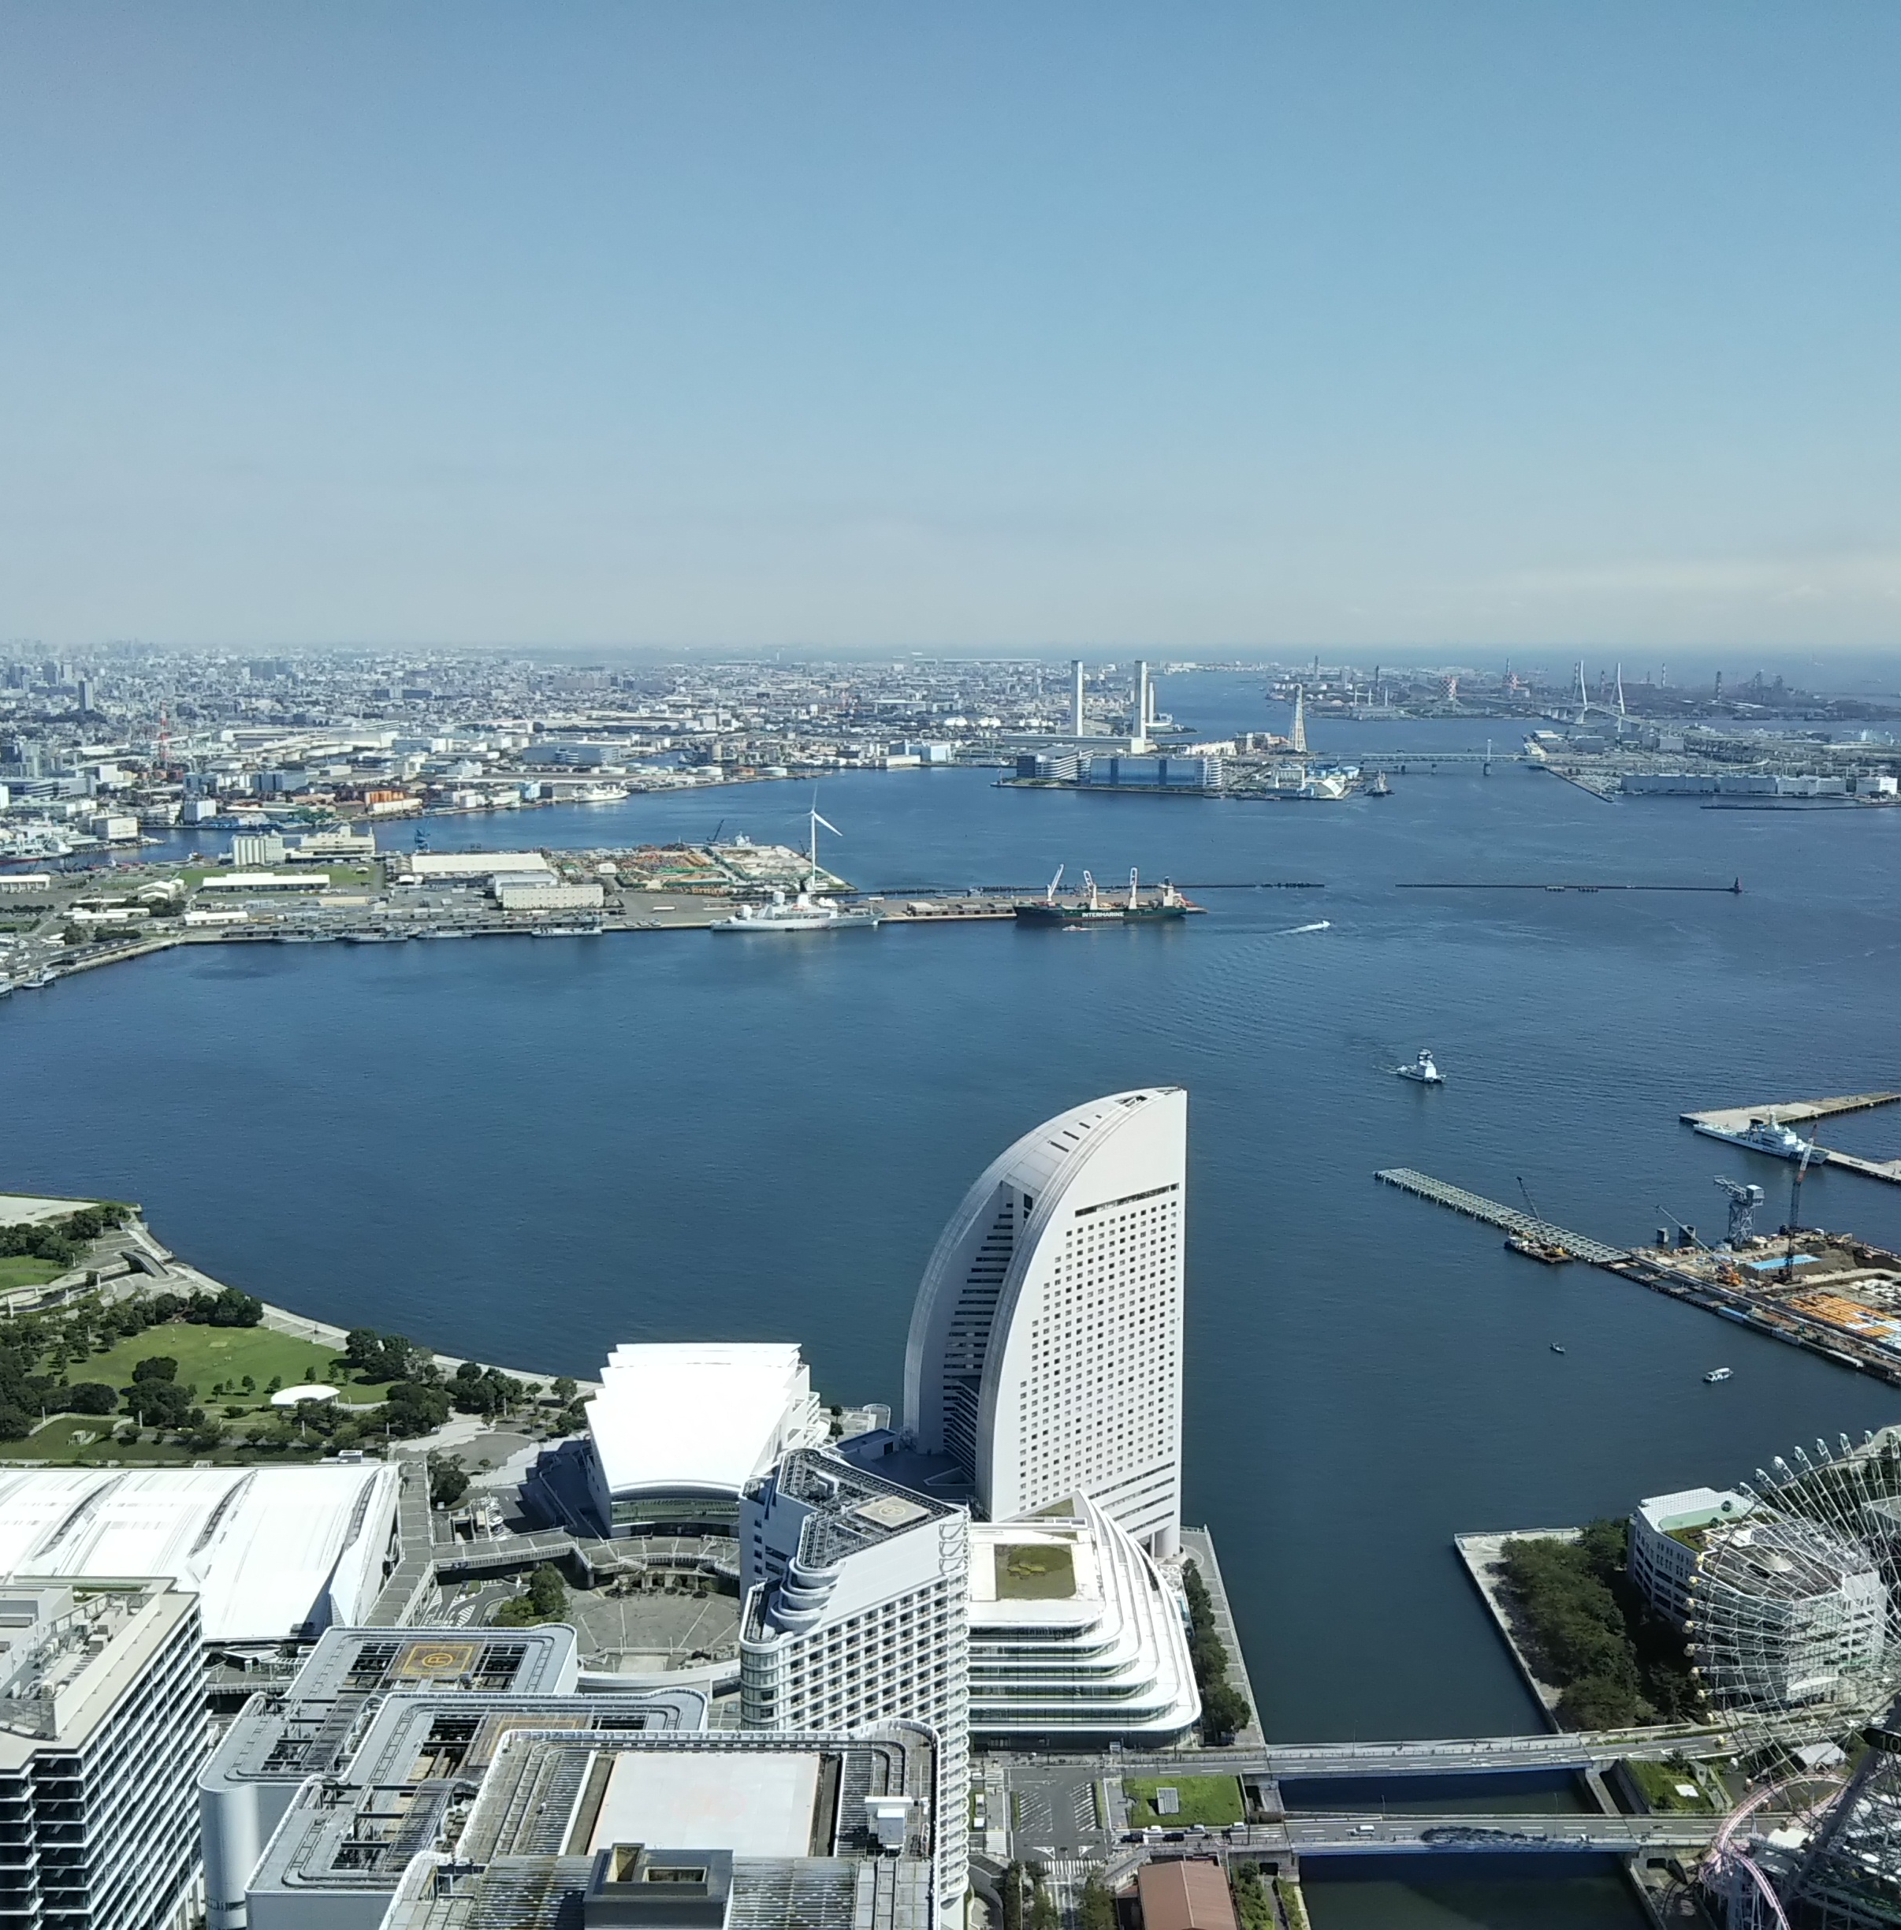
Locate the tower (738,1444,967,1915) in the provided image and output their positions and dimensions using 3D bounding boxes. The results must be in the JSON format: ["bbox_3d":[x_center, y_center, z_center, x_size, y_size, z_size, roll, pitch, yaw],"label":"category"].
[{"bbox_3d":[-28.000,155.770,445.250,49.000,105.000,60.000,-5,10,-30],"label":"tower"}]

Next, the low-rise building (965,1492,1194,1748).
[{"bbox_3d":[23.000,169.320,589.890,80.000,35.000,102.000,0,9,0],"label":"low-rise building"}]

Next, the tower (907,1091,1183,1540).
[{"bbox_3d":[30.500,108.750,639.400,81.000,140.000,42.000,-6,11,-37],"label":"tower"}]

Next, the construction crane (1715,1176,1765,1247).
[{"bbox_3d":[354.000,111.220,1004.870,11.000,28.000,32.000,-2,9,-13],"label":"construction crane"}]

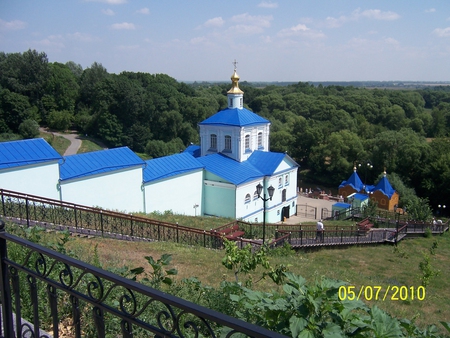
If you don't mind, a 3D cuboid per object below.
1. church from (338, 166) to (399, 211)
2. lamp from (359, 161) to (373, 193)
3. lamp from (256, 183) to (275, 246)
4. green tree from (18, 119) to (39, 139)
[{"bbox_3d":[29.535,3.078,86.971,4.600,8.000,11.200,-10,15,-41],"label":"church"},{"bbox_3d":[26.704,2.860,81.869,2.400,8.800,2.200,0,11,0],"label":"lamp"},{"bbox_3d":[2.306,2.955,24.915,1.120,4.200,0.400,8,14,35],"label":"lamp"},{"bbox_3d":[-62.923,-12.861,138.000,6.600,6.600,6.400,0,11,0],"label":"green tree"}]

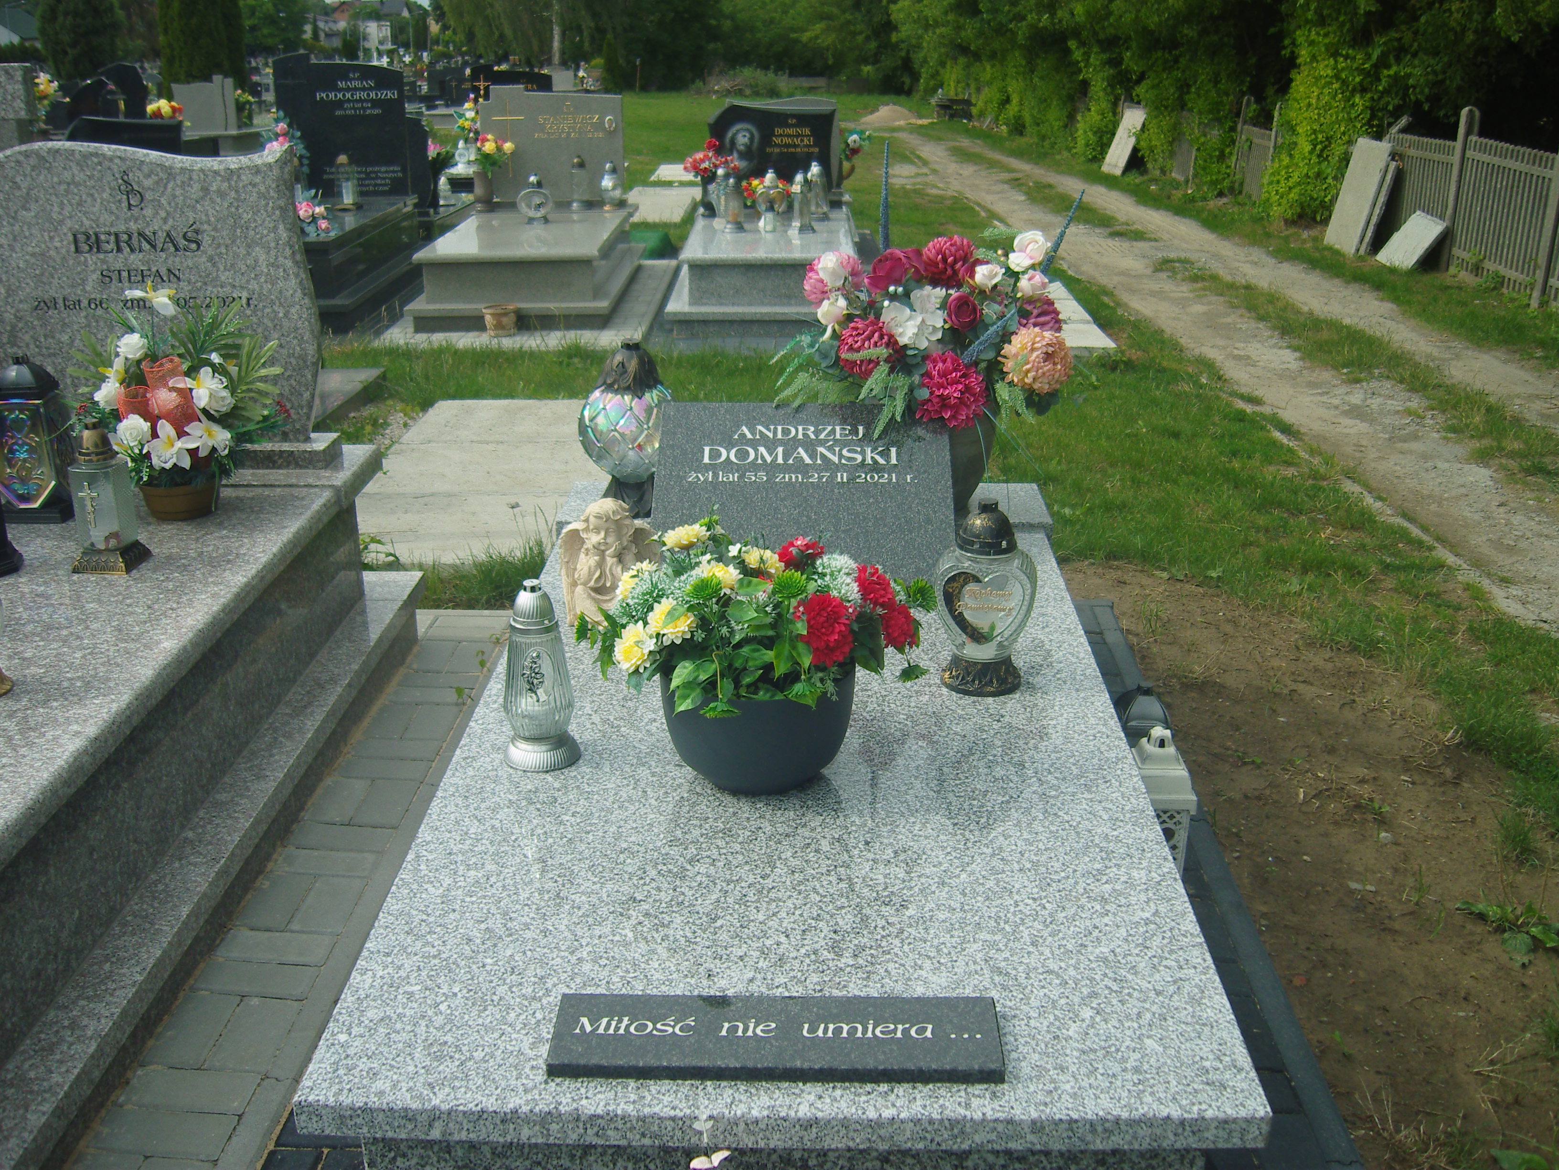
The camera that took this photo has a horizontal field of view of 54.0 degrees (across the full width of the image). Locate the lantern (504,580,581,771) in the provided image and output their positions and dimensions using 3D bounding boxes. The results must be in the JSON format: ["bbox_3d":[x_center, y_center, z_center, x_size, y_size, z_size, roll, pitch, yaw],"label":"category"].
[{"bbox_3d":[-0.375,0.132,2.375,0.116,0.290,0.116,0,22,2],"label":"lantern"}]

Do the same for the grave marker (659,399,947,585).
[{"bbox_3d":[0.050,-0.195,3.163,0.610,0.040,0.490,0,50,1],"label":"grave marker"}]

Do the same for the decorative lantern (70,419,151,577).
[{"bbox_3d":[-1.365,-0.184,3.081,0.112,0.300,0.115,1,20,2],"label":"decorative lantern"}]

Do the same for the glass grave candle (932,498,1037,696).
[{"bbox_3d":[0.353,0.015,2.610,0.172,0.325,0.138,2,22,5],"label":"glass grave candle"}]

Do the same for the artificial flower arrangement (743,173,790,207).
[{"bbox_3d":[-0.076,-2.477,9.597,0.310,0.210,0.250,1,20,2],"label":"artificial flower arrangement"}]

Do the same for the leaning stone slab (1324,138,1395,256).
[{"bbox_3d":[4.501,-3.019,11.900,0.055,0.870,0.690,11,20,-4],"label":"leaning stone slab"}]

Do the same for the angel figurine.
[{"bbox_3d":[-0.319,-0.051,2.818,0.180,0.225,0.120,-1,20,-2],"label":"angel figurine"}]

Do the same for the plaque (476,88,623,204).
[{"bbox_3d":[-1.458,-2.814,9.799,0.909,0.707,0.090,1,20,2],"label":"plaque"}]

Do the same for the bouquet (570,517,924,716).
[{"bbox_3d":[-0.035,0.031,2.199,0.500,0.245,0.440,-1,20,-1],"label":"bouquet"}]

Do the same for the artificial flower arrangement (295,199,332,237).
[{"bbox_3d":[-2.581,-2.018,8.416,0.260,0.190,0.220,1,20,2],"label":"artificial flower arrangement"}]

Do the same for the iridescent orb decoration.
[{"bbox_3d":[-0.332,-0.378,3.313,0.215,0.293,0.215,-2,20,-5],"label":"iridescent orb decoration"}]

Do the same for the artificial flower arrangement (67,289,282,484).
[{"bbox_3d":[-1.331,-0.434,3.397,0.470,0.440,0.380,1,20,2],"label":"artificial flower arrangement"}]

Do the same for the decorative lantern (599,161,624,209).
[{"bbox_3d":[-1.110,-2.648,10.150,0.155,0.315,0.155,0,20,2],"label":"decorative lantern"}]

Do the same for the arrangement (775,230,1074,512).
[{"bbox_3d":[0.309,-0.463,3.267,0.610,0.600,0.500,2,20,6],"label":"arrangement"}]

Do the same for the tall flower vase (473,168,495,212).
[{"bbox_3d":[-1.871,-2.495,9.697,0.125,0.258,0.125,1,20,2],"label":"tall flower vase"}]

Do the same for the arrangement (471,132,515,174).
[{"bbox_3d":[-1.884,-2.840,10.100,0.270,0.270,0.250,0,20,2],"label":"arrangement"}]

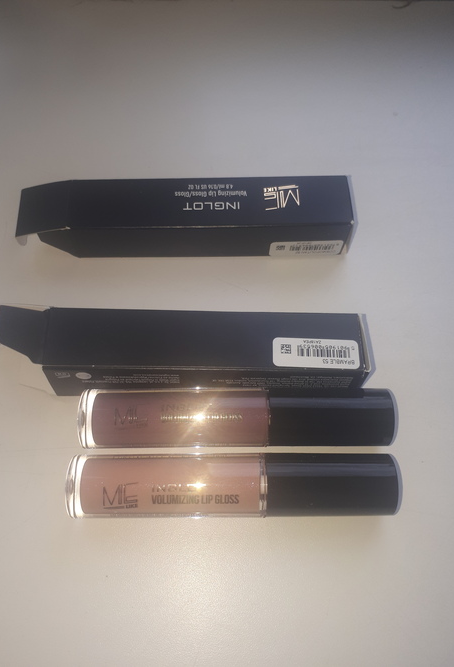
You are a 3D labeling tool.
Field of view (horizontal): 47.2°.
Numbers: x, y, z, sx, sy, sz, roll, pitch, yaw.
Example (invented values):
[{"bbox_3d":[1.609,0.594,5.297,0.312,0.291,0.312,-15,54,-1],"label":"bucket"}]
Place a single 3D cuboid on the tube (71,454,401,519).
[{"bbox_3d":[0.003,0.046,0.159,0.098,0.018,0.018,1,66,-4],"label":"tube"}]

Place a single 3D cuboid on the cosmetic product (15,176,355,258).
[{"bbox_3d":[-0.014,-0.043,0.196,0.119,0.020,0.020,-2,66,-5],"label":"cosmetic product"}]

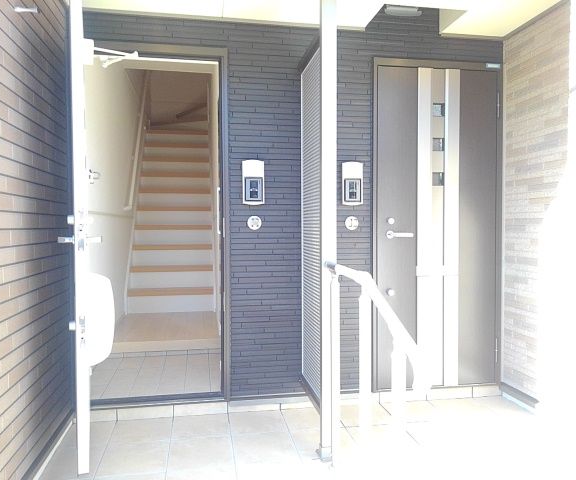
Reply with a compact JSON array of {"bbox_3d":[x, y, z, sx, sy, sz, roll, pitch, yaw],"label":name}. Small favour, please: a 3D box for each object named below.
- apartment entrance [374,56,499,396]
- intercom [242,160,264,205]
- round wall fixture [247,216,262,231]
[{"bbox_3d":[0.922,-0.076,2.860,0.845,1.990,0.100,0,1,-10],"label":"apartment entrance"},{"bbox_3d":[-0.192,-0.320,2.584,0.125,0.255,0.040,0,1,-10],"label":"intercom"},{"bbox_3d":[-0.186,-0.095,2.630,0.083,0.083,0.030,-1,2,-10],"label":"round wall fixture"}]

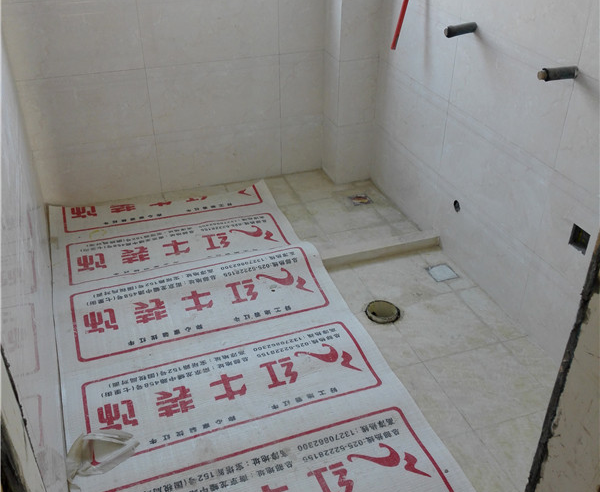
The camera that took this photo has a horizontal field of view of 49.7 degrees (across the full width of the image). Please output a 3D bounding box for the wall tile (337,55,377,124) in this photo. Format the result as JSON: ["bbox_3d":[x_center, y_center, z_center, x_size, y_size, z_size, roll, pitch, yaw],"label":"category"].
[{"bbox_3d":[0.262,-0.697,2.936,0.187,0.301,0.010,-11,34,-17],"label":"wall tile"}]

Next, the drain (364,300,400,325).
[{"bbox_3d":[0.292,0.245,2.299,0.125,0.028,0.125,0,33,0],"label":"drain"}]

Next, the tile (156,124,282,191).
[{"bbox_3d":[-0.375,-0.430,3.075,0.601,0.301,0.010,-11,34,-17],"label":"tile"}]

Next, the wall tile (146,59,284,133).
[{"bbox_3d":[-0.373,-0.683,2.908,0.597,0.300,0.012,-11,34,-16],"label":"wall tile"}]

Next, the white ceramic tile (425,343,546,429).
[{"bbox_3d":[0.583,0.428,1.999,0.296,0.012,0.299,-11,34,-16],"label":"white ceramic tile"}]

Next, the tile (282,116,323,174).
[{"bbox_3d":[0.009,-0.503,3.192,0.215,0.301,0.010,-11,34,-17],"label":"tile"}]

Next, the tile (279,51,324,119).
[{"bbox_3d":[0.010,-0.757,3.022,0.216,0.300,0.012,-11,34,-16],"label":"tile"}]

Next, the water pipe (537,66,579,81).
[{"bbox_3d":[0.697,-0.466,1.751,0.126,0.031,0.031,-9,33,-18],"label":"water pipe"}]

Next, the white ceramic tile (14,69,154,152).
[{"bbox_3d":[-0.898,-0.582,2.752,0.515,0.300,0.012,-11,34,-16],"label":"white ceramic tile"}]

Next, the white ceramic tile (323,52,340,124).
[{"bbox_3d":[0.149,-0.727,2.982,0.010,0.301,0.191,-11,34,-17],"label":"white ceramic tile"}]

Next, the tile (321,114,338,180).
[{"bbox_3d":[0.148,-0.472,3.144,0.010,0.301,0.191,-11,34,-17],"label":"tile"}]

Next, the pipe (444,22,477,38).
[{"bbox_3d":[0.535,-0.719,2.150,0.113,0.033,0.033,-15,35,-14],"label":"pipe"}]

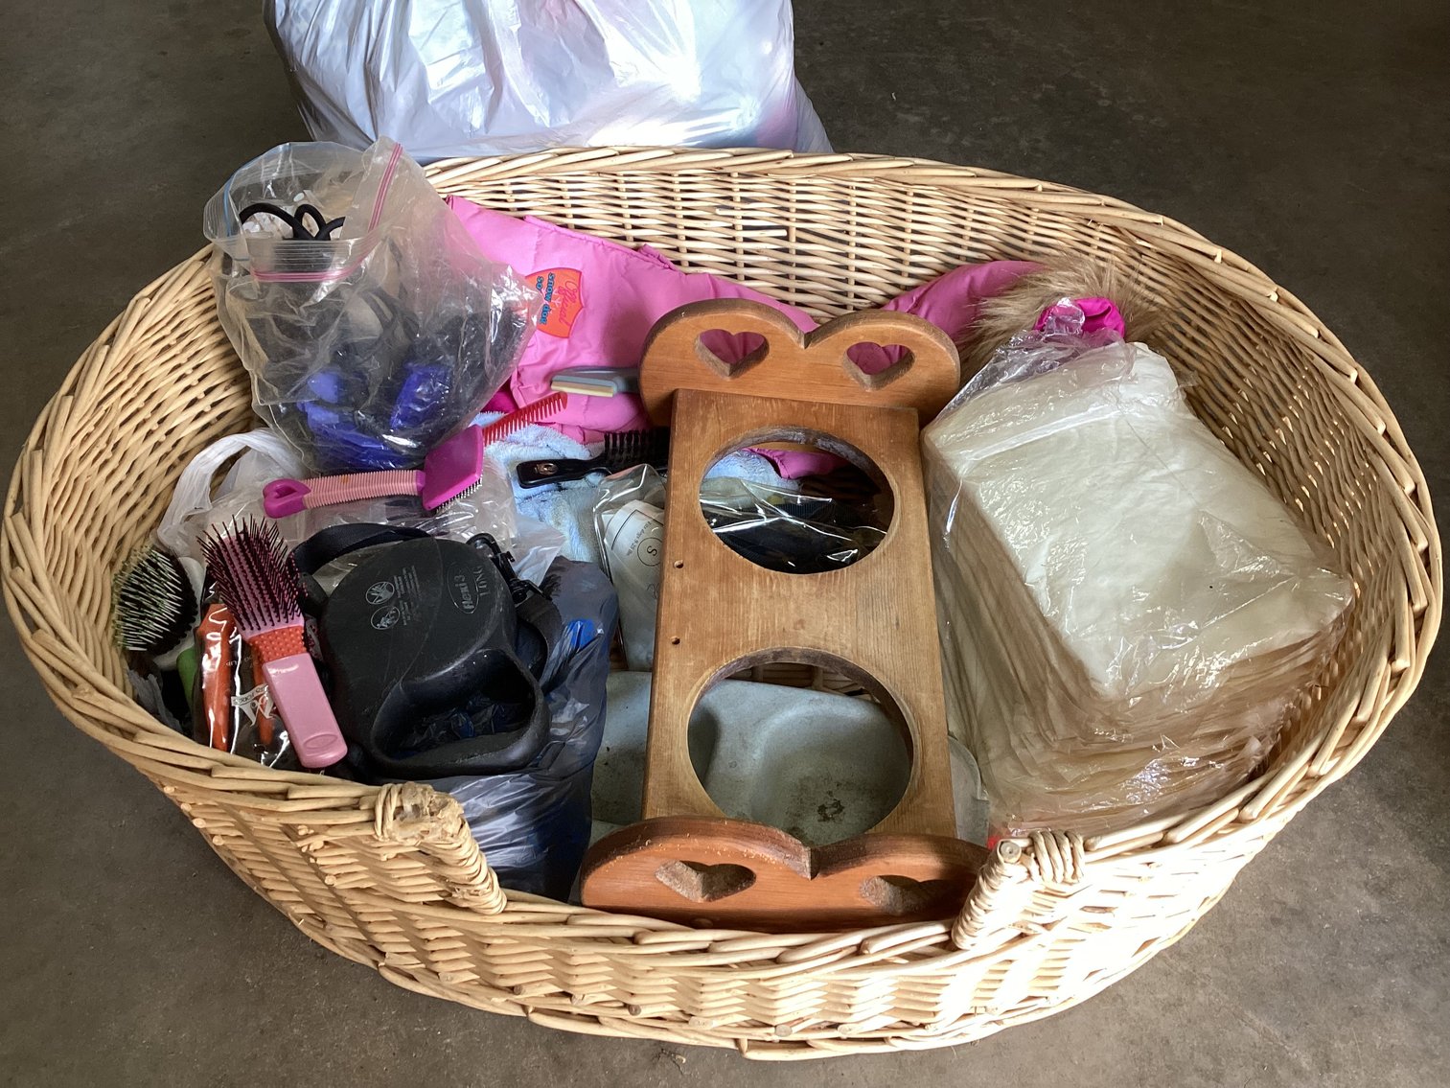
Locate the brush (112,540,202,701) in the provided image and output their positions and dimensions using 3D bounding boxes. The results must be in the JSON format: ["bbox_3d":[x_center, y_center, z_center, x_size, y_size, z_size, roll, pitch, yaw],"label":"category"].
[{"bbox_3d":[-0.411,0.072,0.956,0.055,0.180,0.065,-4,29,-4],"label":"brush"}]

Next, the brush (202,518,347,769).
[{"bbox_3d":[-0.310,0.063,0.900,0.055,0.050,0.210,-24,55,-14],"label":"brush"}]

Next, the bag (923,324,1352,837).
[{"bbox_3d":[0.293,0.032,1.092,0.235,0.240,0.320,-17,53,-15],"label":"bag"}]

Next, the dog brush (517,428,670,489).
[{"bbox_3d":[-0.092,-0.081,1.169,0.190,0.045,0.035,-11,16,-11],"label":"dog brush"}]

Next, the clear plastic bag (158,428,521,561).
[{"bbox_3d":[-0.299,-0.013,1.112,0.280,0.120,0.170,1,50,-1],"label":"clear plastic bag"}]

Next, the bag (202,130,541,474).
[{"bbox_3d":[-0.281,-0.186,1.094,0.250,0.240,0.190,1,50,-1],"label":"bag"}]

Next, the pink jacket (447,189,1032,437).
[{"bbox_3d":[0.012,-0.204,1.235,0.550,0.190,0.190,1,50,-1],"label":"pink jacket"}]

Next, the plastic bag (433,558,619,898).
[{"bbox_3d":[-0.175,0.150,1.011,0.175,0.210,0.210,1,50,-1],"label":"plastic bag"}]

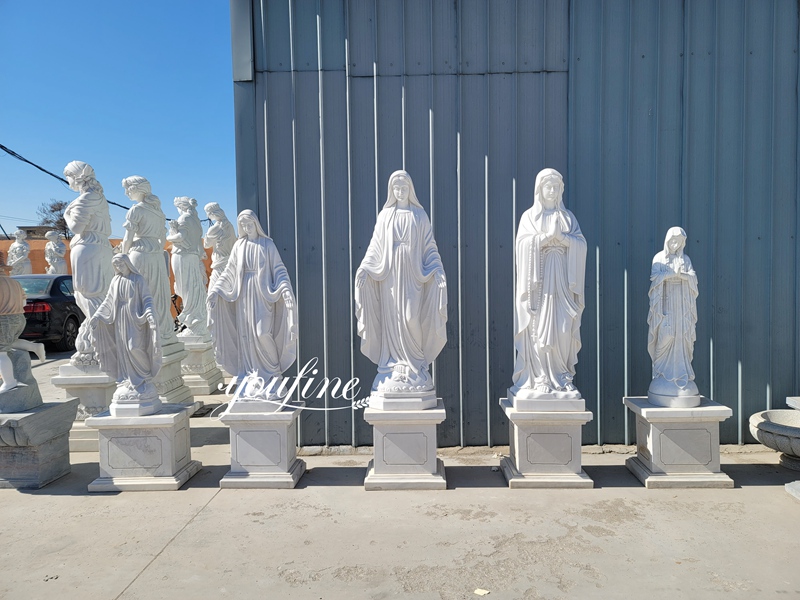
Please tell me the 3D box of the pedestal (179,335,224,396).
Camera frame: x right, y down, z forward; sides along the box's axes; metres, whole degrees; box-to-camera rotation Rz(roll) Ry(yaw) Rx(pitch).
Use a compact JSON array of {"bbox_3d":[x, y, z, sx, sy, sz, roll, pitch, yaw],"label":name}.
[{"bbox_3d":[-2.529,0.813,7.127,0.539,0.585,0.585,-1,2,0],"label":"pedestal"}]

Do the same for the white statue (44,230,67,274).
[{"bbox_3d":[-8.353,-0.729,14.083,0.580,1.720,0.500,0,2,6],"label":"white statue"}]

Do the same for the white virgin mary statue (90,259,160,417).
[{"bbox_3d":[-1.829,0.224,3.879,0.426,1.060,0.346,-1,2,0],"label":"white virgin mary statue"}]

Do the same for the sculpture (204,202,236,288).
[{"bbox_3d":[-2.462,-0.440,7.909,0.430,1.710,0.470,0,2,3],"label":"sculpture"}]

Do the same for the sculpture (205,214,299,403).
[{"bbox_3d":[-0.962,0.027,3.772,0.566,1.223,0.364,-1,2,3],"label":"sculpture"}]

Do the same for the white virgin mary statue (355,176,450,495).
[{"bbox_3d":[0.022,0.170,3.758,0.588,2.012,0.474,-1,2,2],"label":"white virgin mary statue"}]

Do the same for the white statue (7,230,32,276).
[{"bbox_3d":[-9.055,-0.776,13.677,0.532,1.729,0.479,-1,2,0],"label":"white statue"}]

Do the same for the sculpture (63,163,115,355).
[{"bbox_3d":[-2.501,-0.286,4.693,0.410,1.660,0.460,0,2,3],"label":"sculpture"}]

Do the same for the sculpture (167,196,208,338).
[{"bbox_3d":[-2.501,-0.382,6.891,0.450,1.670,0.470,0,2,3],"label":"sculpture"}]

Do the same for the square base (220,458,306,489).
[{"bbox_3d":[-0.916,1.166,3.970,0.479,0.097,0.446,-1,2,2],"label":"square base"}]

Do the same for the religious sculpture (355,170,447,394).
[{"bbox_3d":[0.014,-0.120,3.729,0.588,1.431,0.384,-1,2,2],"label":"religious sculpture"}]

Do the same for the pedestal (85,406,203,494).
[{"bbox_3d":[-1.694,0.962,3.868,0.560,0.450,0.470,-1,2,-2],"label":"pedestal"}]

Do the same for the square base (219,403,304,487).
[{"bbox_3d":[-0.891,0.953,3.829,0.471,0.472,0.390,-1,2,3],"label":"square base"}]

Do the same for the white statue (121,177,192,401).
[{"bbox_3d":[-2.575,-0.059,6.049,0.572,2.456,0.545,-1,2,0],"label":"white statue"}]

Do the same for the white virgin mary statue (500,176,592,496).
[{"bbox_3d":[0.939,0.155,3.771,0.514,2.012,0.474,-1,2,2],"label":"white virgin mary statue"}]

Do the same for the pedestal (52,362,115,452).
[{"bbox_3d":[-2.560,0.872,4.884,0.559,0.673,0.559,-1,2,0],"label":"pedestal"}]

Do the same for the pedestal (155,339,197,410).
[{"bbox_3d":[-2.439,0.812,5.854,0.520,0.620,0.520,-1,2,0],"label":"pedestal"}]

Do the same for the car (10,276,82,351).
[{"bbox_3d":[-7.334,0.197,12.416,1.820,1.470,4.750,-1,2,-8],"label":"car"}]

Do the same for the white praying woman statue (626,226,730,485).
[{"bbox_3d":[1.826,0.346,3.831,0.535,1.662,0.466,-1,2,3],"label":"white praying woman statue"}]

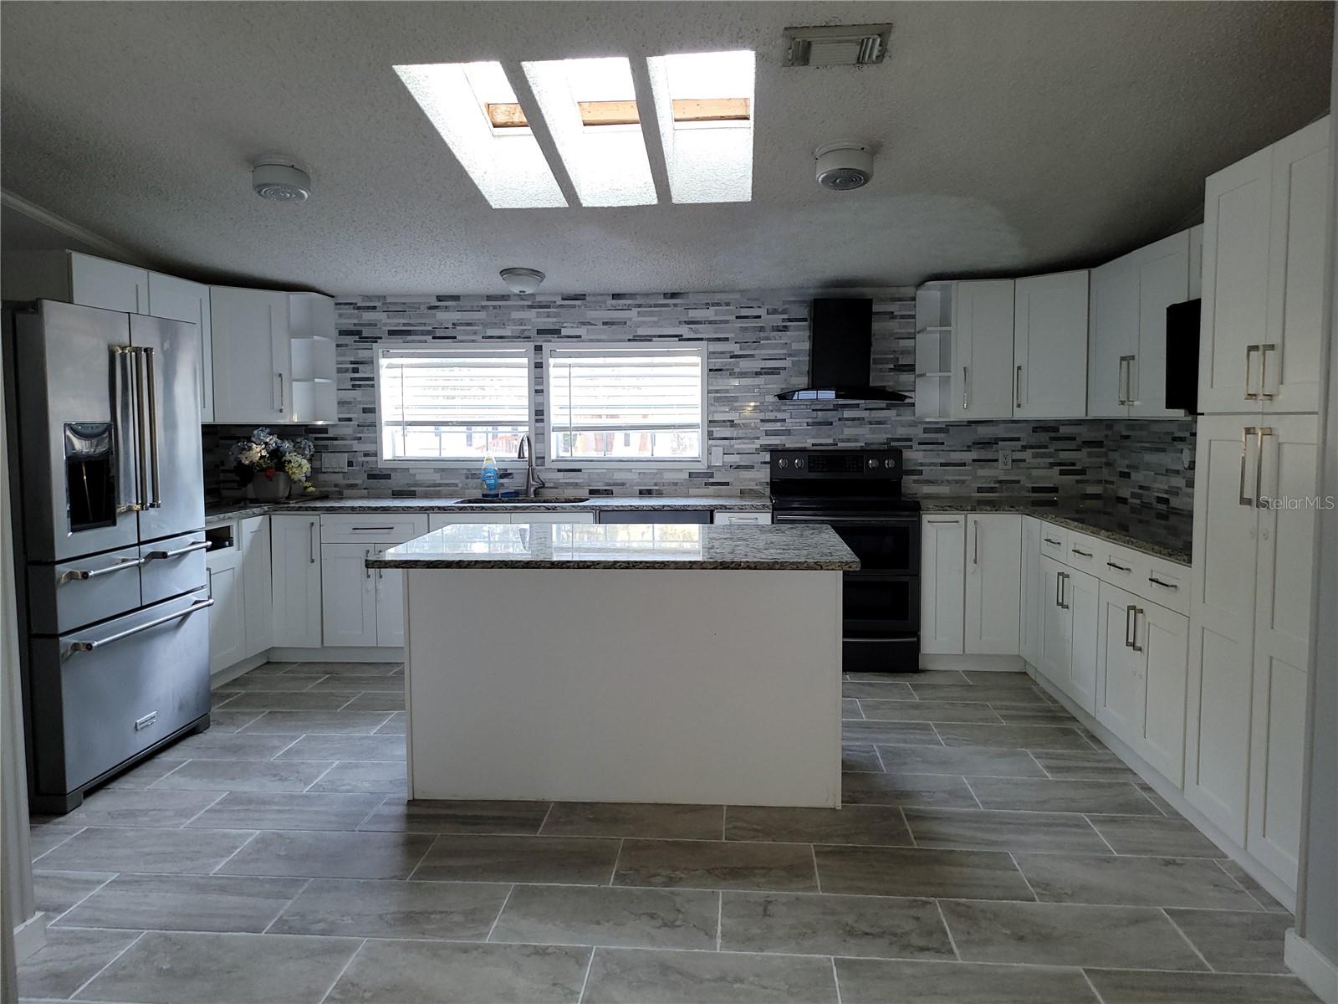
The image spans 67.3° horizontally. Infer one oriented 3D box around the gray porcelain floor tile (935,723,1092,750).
[{"bbox_3d":[1.442,0.992,4.226,0.601,0.010,0.322,0,5,5],"label":"gray porcelain floor tile"}]

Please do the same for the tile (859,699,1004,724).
[{"bbox_3d":[1.207,0.981,4.670,0.612,0.012,0.328,0,5,5],"label":"tile"}]

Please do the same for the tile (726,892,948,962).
[{"bbox_3d":[0.441,1.135,2.689,0.601,0.010,0.322,0,5,5],"label":"tile"}]

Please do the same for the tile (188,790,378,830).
[{"bbox_3d":[-1.341,1.099,3.562,0.612,0.012,0.328,0,5,5],"label":"tile"}]

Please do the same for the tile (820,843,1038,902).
[{"bbox_3d":[0.762,1.130,3.052,0.612,0.010,0.321,0,5,5],"label":"tile"}]

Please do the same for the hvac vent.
[{"bbox_3d":[0.490,-1.330,2.957,0.302,0.025,0.236,0,-2,5],"label":"hvac vent"}]

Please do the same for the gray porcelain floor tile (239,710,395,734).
[{"bbox_3d":[-1.587,1.005,4.551,0.612,0.010,0.321,0,5,5],"label":"gray porcelain floor tile"}]

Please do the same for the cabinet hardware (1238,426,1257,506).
[{"bbox_3d":[1.664,-0.098,2.891,0.033,0.226,0.013,0,5,5],"label":"cabinet hardware"}]

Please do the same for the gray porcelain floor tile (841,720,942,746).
[{"bbox_3d":[0.861,1.010,4.368,0.612,0.012,0.328,0,5,5],"label":"gray porcelain floor tile"}]

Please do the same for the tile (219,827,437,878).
[{"bbox_3d":[-1.075,1.123,3.189,0.610,0.010,0.327,0,5,5],"label":"tile"}]

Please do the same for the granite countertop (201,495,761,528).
[{"bbox_3d":[-1.159,0.057,5.270,3.394,0.036,1.768,0,5,5],"label":"granite countertop"}]

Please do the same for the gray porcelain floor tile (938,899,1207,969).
[{"bbox_3d":[1.057,1.153,2.678,0.610,0.010,0.327,0,5,5],"label":"gray porcelain floor tile"}]

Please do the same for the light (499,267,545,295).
[{"bbox_3d":[-0.815,-1.207,5.560,0.253,0.116,0.253,0,-3,5],"label":"light"}]

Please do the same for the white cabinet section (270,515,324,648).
[{"bbox_3d":[-2.010,0.411,5.755,0.290,0.745,0.520,0,5,5],"label":"white cabinet section"}]

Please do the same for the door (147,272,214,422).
[{"bbox_3d":[-2.530,-0.782,5.234,0.030,0.735,0.565,0,5,5],"label":"door"}]

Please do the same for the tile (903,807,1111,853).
[{"bbox_3d":[1.115,1.099,3.351,0.612,0.012,0.328,0,5,5],"label":"tile"}]

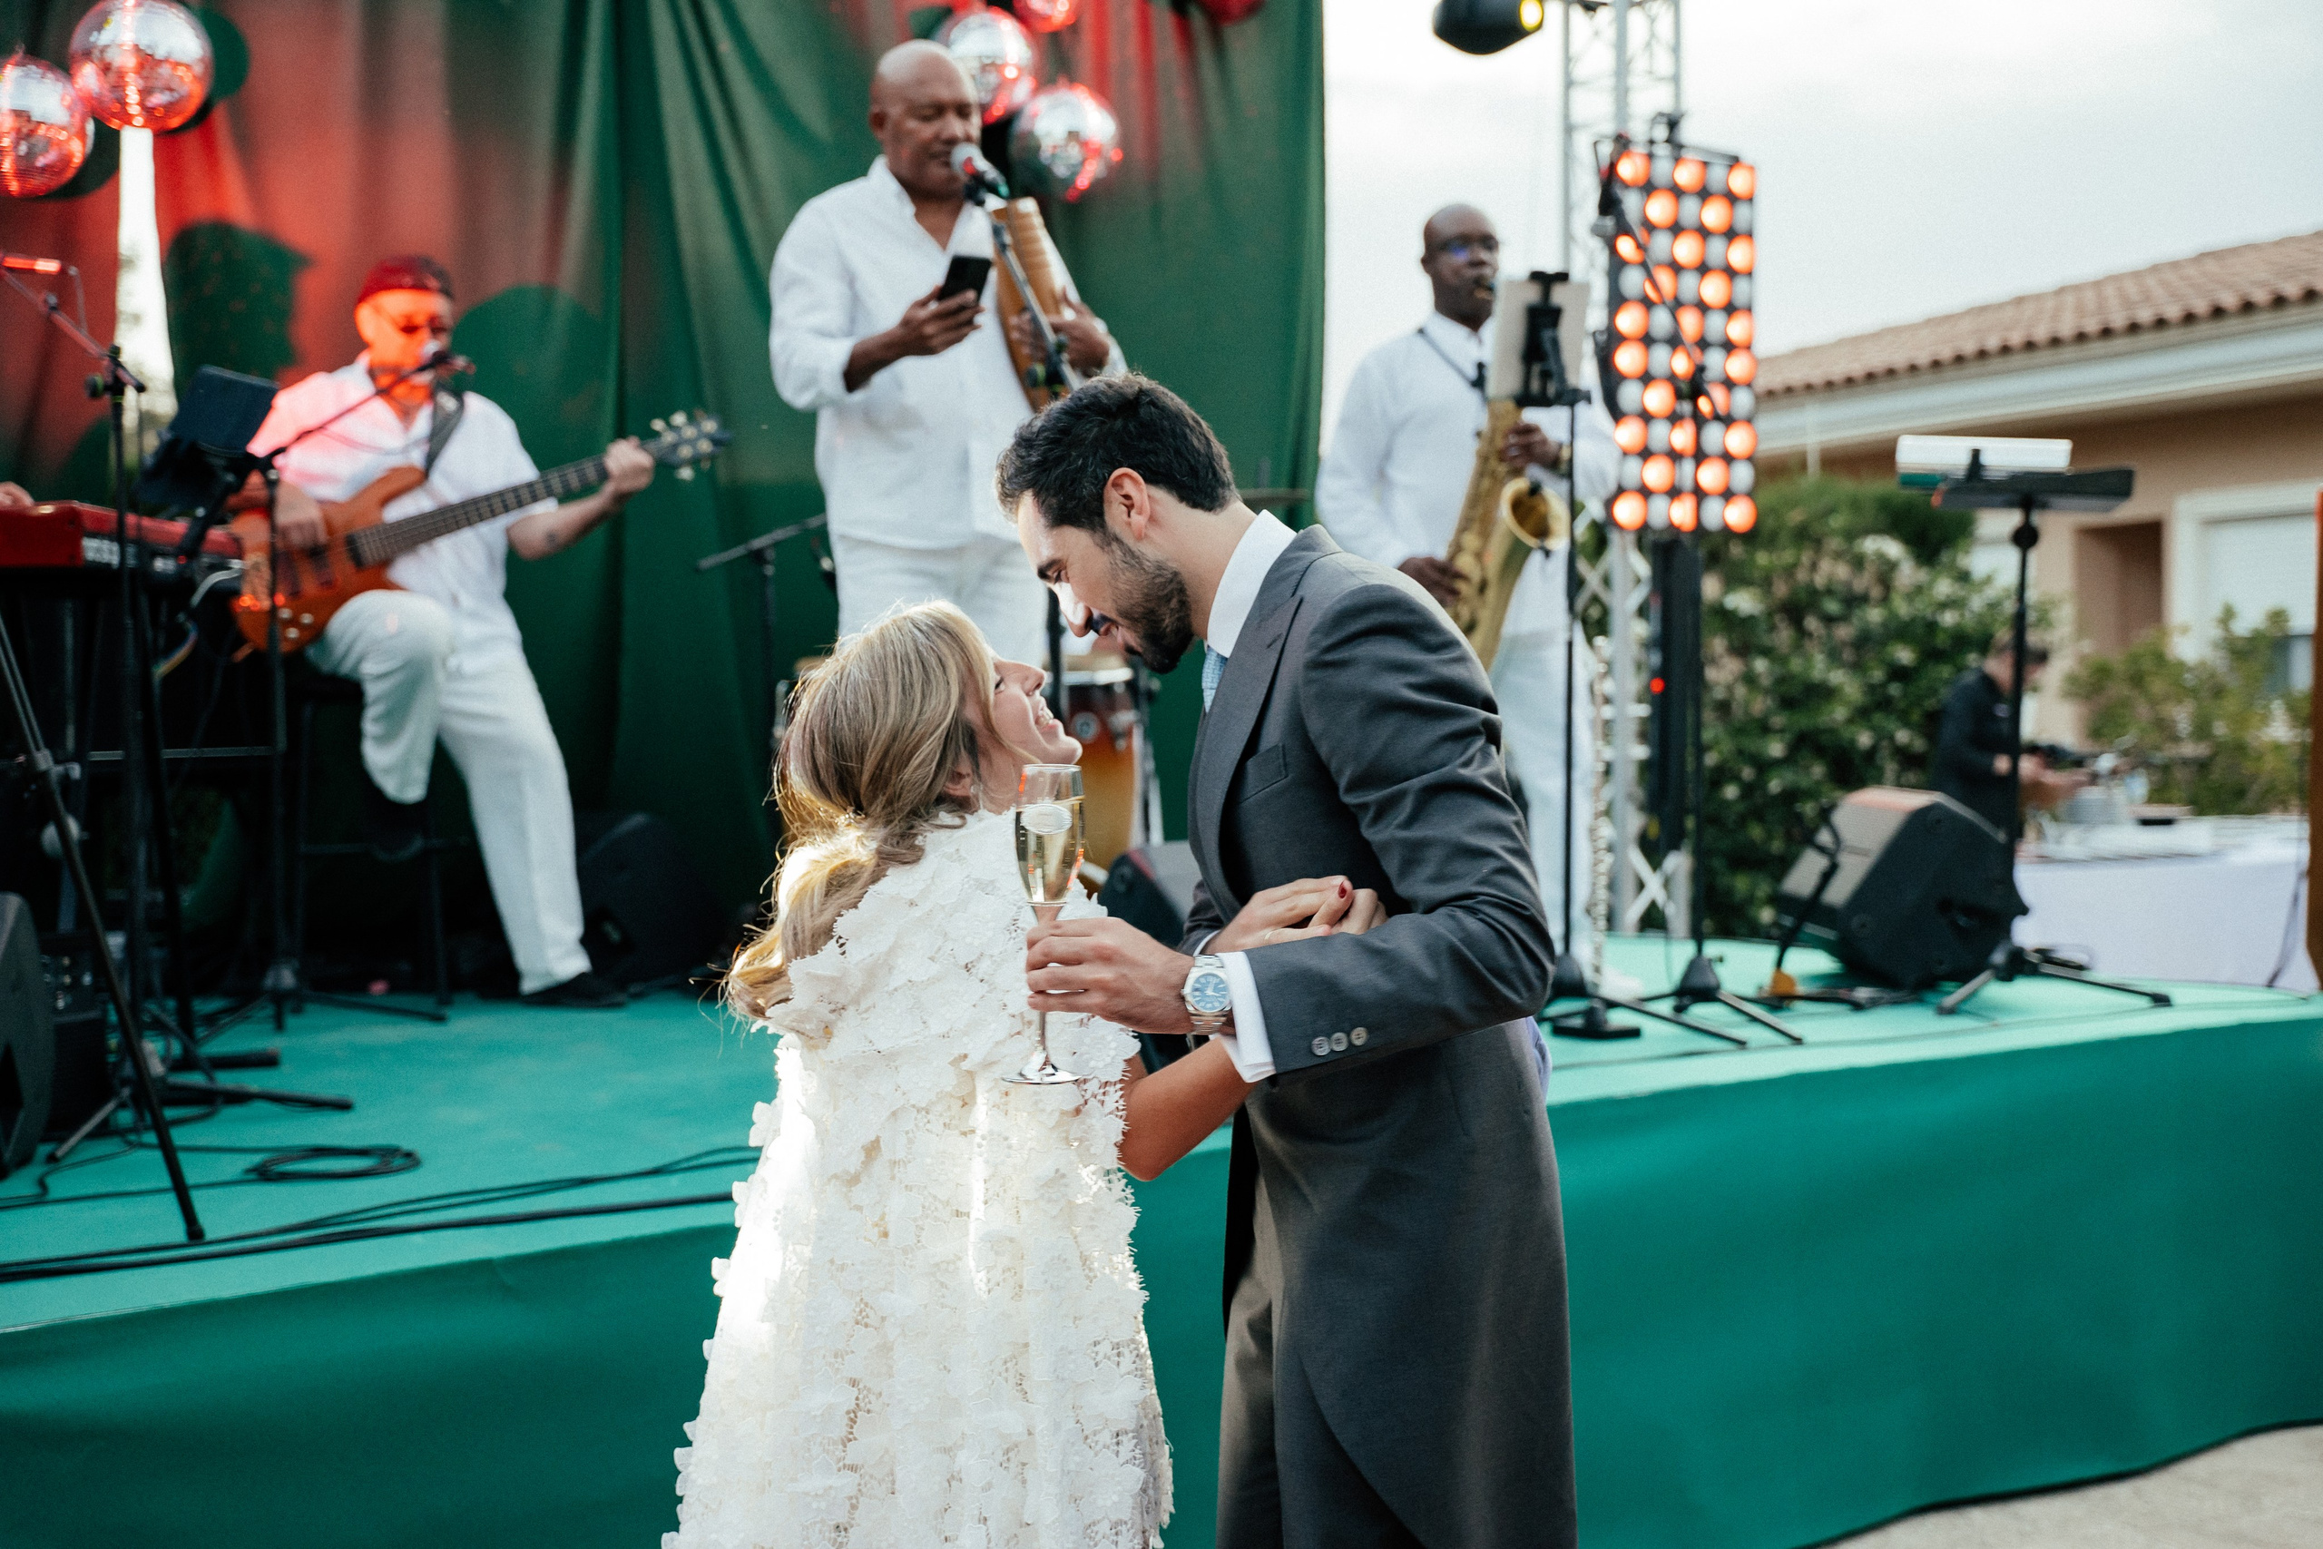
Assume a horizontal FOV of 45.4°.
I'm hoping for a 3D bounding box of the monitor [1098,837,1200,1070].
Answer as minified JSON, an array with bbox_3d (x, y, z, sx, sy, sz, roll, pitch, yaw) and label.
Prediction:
[{"bbox_3d":[0.160,0.341,4.971,0.550,0.430,0.410,-2,3,-33],"label":"monitor"}]

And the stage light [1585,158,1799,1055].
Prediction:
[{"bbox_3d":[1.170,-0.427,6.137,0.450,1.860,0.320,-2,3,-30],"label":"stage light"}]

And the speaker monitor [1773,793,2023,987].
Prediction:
[{"bbox_3d":[1.750,0.264,6.620,0.420,0.430,0.550,0,3,-2],"label":"speaker monitor"}]

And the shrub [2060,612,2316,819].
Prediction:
[{"bbox_3d":[4.550,0.195,12.322,1.300,1.750,1.200,1,3,12],"label":"shrub"}]

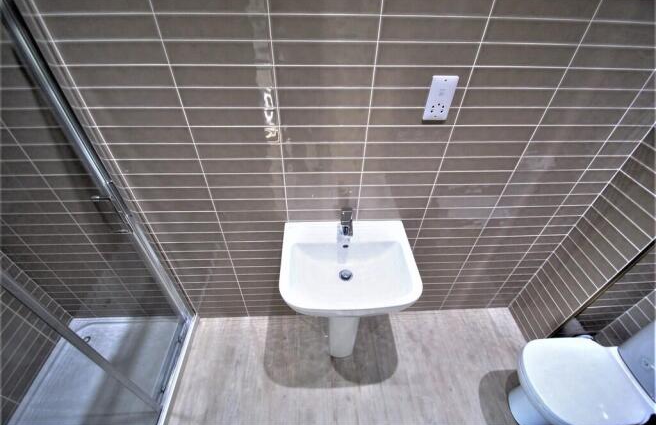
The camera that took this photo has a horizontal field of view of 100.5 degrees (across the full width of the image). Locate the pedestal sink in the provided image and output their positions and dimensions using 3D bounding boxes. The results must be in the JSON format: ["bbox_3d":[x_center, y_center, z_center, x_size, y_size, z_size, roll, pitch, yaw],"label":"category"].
[{"bbox_3d":[0.079,0.509,1.387,0.551,0.826,0.457,-1,40,-3],"label":"pedestal sink"}]

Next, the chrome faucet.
[{"bbox_3d":[0.083,0.064,1.177,0.047,0.128,0.114,-1,40,-3],"label":"chrome faucet"}]

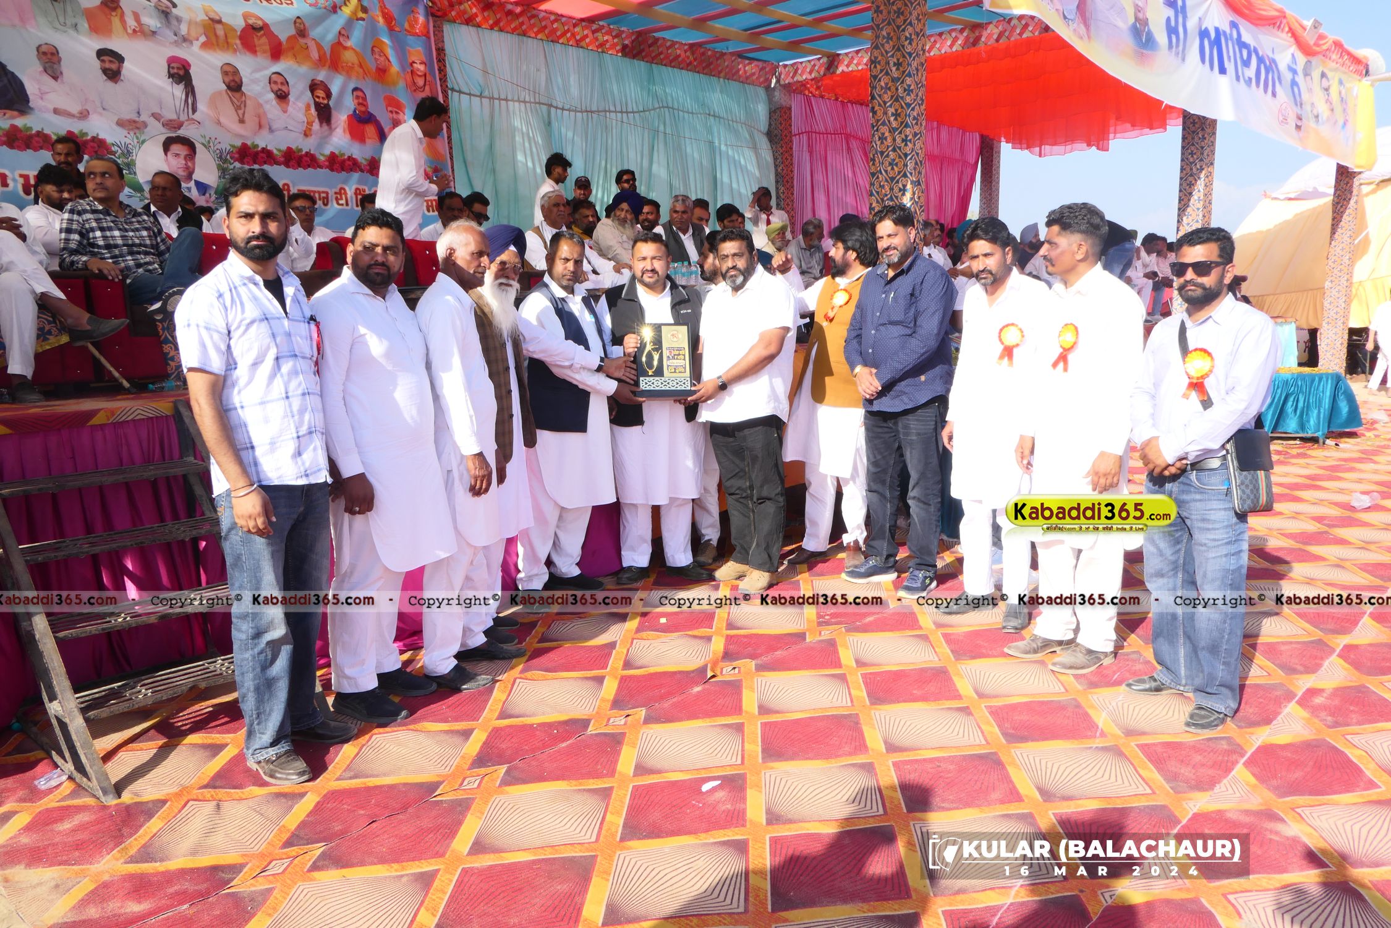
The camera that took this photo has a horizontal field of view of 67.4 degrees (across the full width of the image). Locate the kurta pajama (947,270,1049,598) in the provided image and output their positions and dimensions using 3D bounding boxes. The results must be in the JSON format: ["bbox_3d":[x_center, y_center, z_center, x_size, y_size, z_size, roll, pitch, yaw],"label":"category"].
[{"bbox_3d":[1.390,-0.133,4.740,0.510,1.460,0.360,8,13,43],"label":"kurta pajama"}]

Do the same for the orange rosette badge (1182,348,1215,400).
[{"bbox_3d":[1.686,-0.302,3.495,0.030,0.175,0.110,-8,11,-43],"label":"orange rosette badge"}]

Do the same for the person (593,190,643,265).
[{"bbox_3d":[-0.529,-1.572,8.199,0.600,1.170,0.780,-7,12,-27],"label":"person"}]

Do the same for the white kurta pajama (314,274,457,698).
[{"bbox_3d":[-1.143,0.046,3.830,0.410,1.480,0.530,4,11,24],"label":"white kurta pajama"}]

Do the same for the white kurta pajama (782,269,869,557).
[{"bbox_3d":[0.727,-0.287,5.517,0.550,1.440,0.420,6,11,40],"label":"white kurta pajama"}]

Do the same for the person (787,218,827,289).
[{"bbox_3d":[1.078,-1.772,9.744,0.560,1.070,0.780,-5,12,-22],"label":"person"}]

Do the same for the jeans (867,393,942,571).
[{"bbox_3d":[0.992,0.078,5.005,0.410,0.910,0.310,5,12,27],"label":"jeans"}]

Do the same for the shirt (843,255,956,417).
[{"bbox_3d":[0.998,-0.650,5.111,0.530,0.780,0.360,6,10,38],"label":"shirt"}]

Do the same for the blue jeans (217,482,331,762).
[{"bbox_3d":[-1.365,0.420,3.400,0.310,0.910,0.390,5,11,31],"label":"blue jeans"}]

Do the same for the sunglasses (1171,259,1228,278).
[{"bbox_3d":[1.712,-0.657,3.531,0.150,0.050,0.147,-7,11,-40],"label":"sunglasses"}]

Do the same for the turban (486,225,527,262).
[{"bbox_3d":[-0.791,-0.880,4.268,0.210,0.190,0.250,-7,12,-29],"label":"turban"}]

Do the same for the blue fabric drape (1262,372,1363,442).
[{"bbox_3d":[5.141,-0.513,8.724,0.800,0.550,0.560,0,11,8],"label":"blue fabric drape"}]

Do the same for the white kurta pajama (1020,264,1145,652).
[{"bbox_3d":[1.555,-0.043,4.200,0.410,1.480,0.520,-5,10,-23],"label":"white kurta pajama"}]

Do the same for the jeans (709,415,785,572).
[{"bbox_3d":[0.260,0.093,5.248,0.400,0.920,0.290,4,9,28],"label":"jeans"}]

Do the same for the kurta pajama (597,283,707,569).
[{"bbox_3d":[-0.198,-0.164,5.108,0.560,1.420,0.400,-1,11,0],"label":"kurta pajama"}]

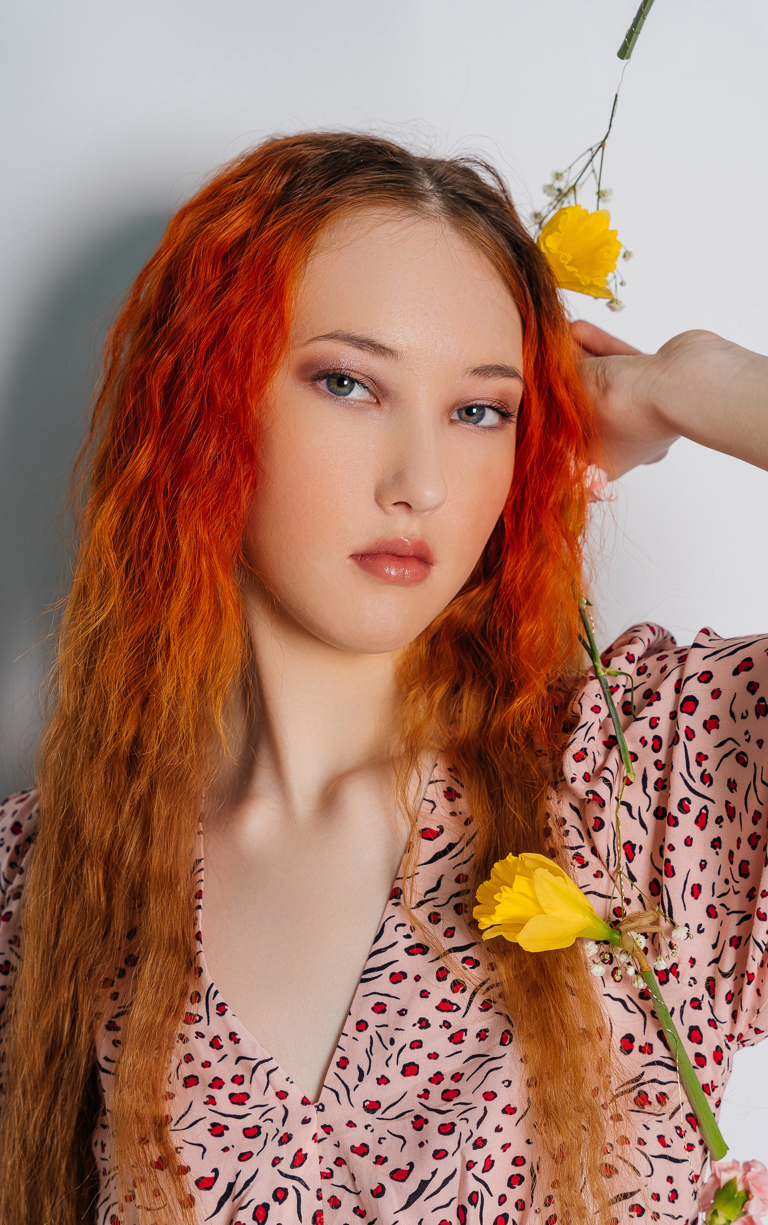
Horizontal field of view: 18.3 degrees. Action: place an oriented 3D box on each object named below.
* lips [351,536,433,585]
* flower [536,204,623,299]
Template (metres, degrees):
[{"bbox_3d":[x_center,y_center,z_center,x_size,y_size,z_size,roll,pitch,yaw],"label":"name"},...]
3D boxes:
[{"bbox_3d":[0.005,-0.022,1.000,0.041,0.020,0.017,8,0,-25],"label":"lips"},{"bbox_3d":[0.087,-0.164,1.090,0.043,0.043,0.040,-1,-22,-37],"label":"flower"}]

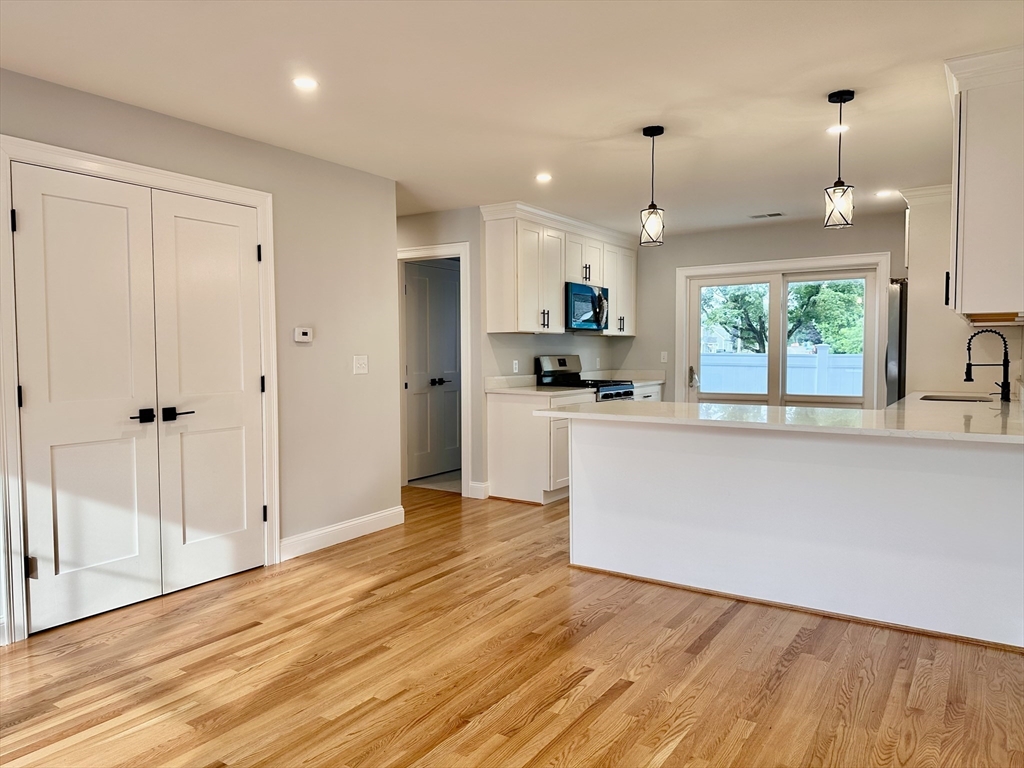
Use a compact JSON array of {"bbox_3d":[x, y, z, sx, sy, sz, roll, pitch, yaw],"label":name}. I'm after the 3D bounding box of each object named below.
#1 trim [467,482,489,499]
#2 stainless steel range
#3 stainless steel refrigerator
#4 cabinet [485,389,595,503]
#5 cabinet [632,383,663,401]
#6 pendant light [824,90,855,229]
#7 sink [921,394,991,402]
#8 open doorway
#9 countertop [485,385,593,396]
[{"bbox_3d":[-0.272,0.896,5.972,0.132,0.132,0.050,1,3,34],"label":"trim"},{"bbox_3d":[0.720,0.329,6.711,0.698,1.183,0.757,1,3,34],"label":"stainless steel range"},{"bbox_3d":[3.452,0.071,5.635,0.812,1.754,0.907,1,3,34],"label":"stainless steel refrigerator"},{"bbox_3d":[0.261,0.513,6.109,0.631,0.875,0.757,1,3,34],"label":"cabinet"},{"bbox_3d":[1.124,0.450,7.396,0.631,0.875,0.797,1,3,34],"label":"cabinet"},{"bbox_3d":[1.554,-1.051,3.368,0.140,0.624,0.140,1,3,34],"label":"pendant light"},{"bbox_3d":[2.870,0.208,4.578,0.429,0.209,0.548,1,3,34],"label":"sink"},{"bbox_3d":[-0.693,-0.123,6.256,0.902,2.148,0.140,1,3,34],"label":"open doorway"},{"bbox_3d":[0.256,0.064,6.081,0.638,0.034,0.782,1,3,34],"label":"countertop"}]

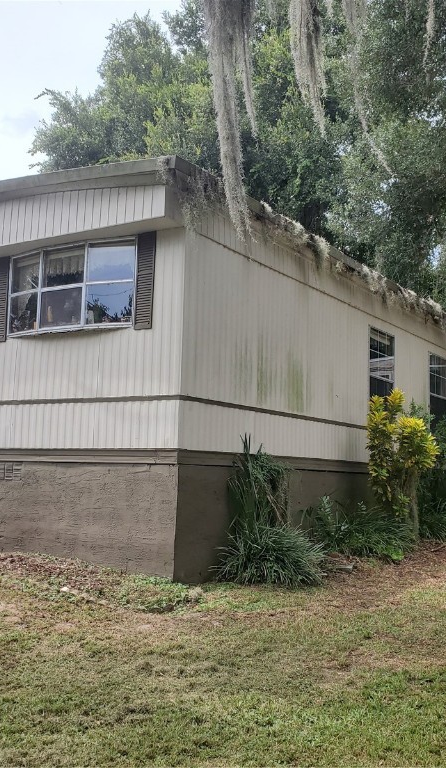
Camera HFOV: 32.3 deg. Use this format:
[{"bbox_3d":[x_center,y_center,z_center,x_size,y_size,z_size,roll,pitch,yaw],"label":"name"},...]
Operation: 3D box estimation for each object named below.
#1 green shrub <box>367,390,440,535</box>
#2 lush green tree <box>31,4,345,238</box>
[{"bbox_3d":[2.578,1.118,10.983,0.900,2.030,0.880,-2,-8,33],"label":"green shrub"},{"bbox_3d":[-1.186,-3.888,21.565,8.800,14.270,8.500,2,-6,0],"label":"lush green tree"}]

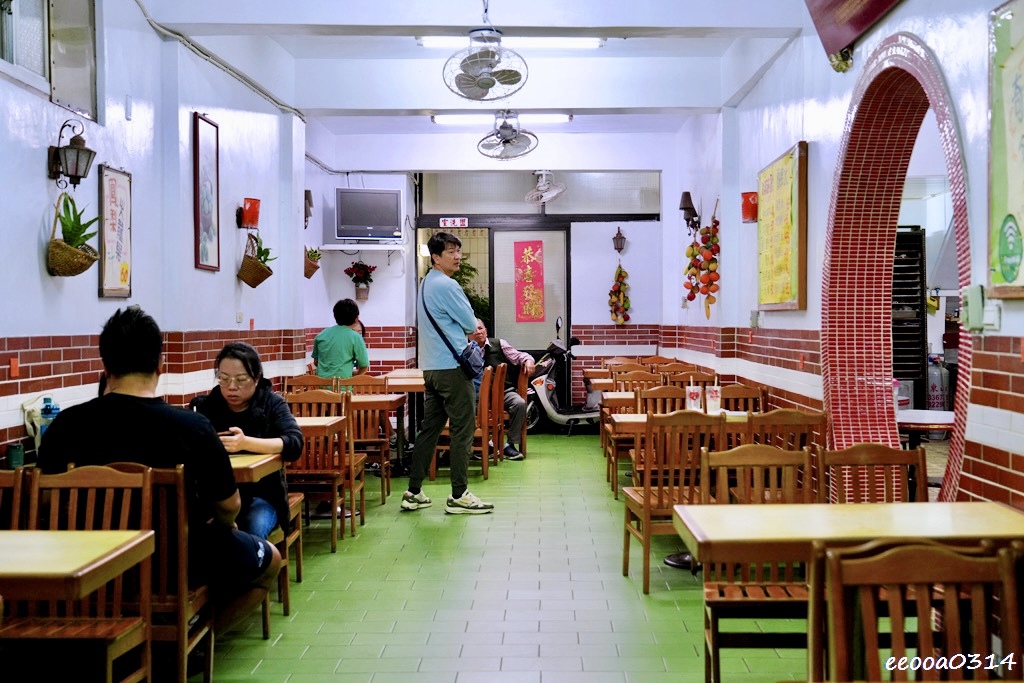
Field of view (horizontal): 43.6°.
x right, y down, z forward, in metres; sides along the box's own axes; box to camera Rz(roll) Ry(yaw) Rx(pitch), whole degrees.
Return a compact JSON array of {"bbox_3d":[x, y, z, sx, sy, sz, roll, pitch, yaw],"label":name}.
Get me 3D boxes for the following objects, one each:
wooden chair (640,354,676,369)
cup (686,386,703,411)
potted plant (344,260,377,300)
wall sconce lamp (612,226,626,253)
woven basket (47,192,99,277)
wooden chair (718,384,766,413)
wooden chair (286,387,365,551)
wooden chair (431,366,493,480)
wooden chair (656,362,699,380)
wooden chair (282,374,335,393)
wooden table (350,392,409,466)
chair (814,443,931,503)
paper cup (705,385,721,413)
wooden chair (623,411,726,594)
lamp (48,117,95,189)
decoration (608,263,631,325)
[{"bbox_3d":[1.411,0.567,12.191,0.410,0.845,0.480,0,1,1],"label":"wooden chair"},{"bbox_3d":[0.970,0.318,6.820,0.083,0.160,0.083,0,1,1],"label":"cup"},{"bbox_3d":[-1.624,-0.655,13.740,0.340,0.430,0.250,0,1,1],"label":"potted plant"},{"bbox_3d":[1.210,-1.155,14.470,0.150,0.300,0.190,0,1,1],"label":"wall sconce lamp"},{"bbox_3d":[-1.788,-0.435,5.209,0.140,0.330,0.220,0,1,1],"label":"woven basket"},{"bbox_3d":[1.295,0.700,7.304,0.410,0.860,0.470,0,1,1],"label":"wooden chair"},{"bbox_3d":[-1.121,0.698,7.113,0.400,0.855,0.470,0,1,1],"label":"wooden chair"},{"bbox_3d":[-0.390,0.645,10.120,0.480,0.860,0.400,0,1,1],"label":"wooden chair"},{"bbox_3d":[1.414,0.622,10.752,0.410,0.860,0.470,0,1,1],"label":"wooden chair"},{"bbox_3d":[-1.432,0.667,8.851,0.410,0.845,0.480,0,1,1],"label":"wooden chair"},{"bbox_3d":[-1.220,0.738,8.325,1.000,0.735,0.620,0,1,1],"label":"wooden table"},{"bbox_3d":[1.206,0.769,4.086,0.410,0.845,0.480,0,1,1],"label":"chair"},{"bbox_3d":[1.056,0.311,6.709,0.083,0.156,0.083,0,1,1],"label":"paper cup"},{"bbox_3d":[0.785,0.743,6.130,0.430,0.850,0.480,0,1,-1],"label":"wooden chair"},{"bbox_3d":[-1.738,-0.742,5.080,0.170,0.280,0.145,0,1,1],"label":"lamp"},{"bbox_3d":[1.106,-0.494,13.170,0.225,0.640,0.140,0,1,1],"label":"decoration"}]

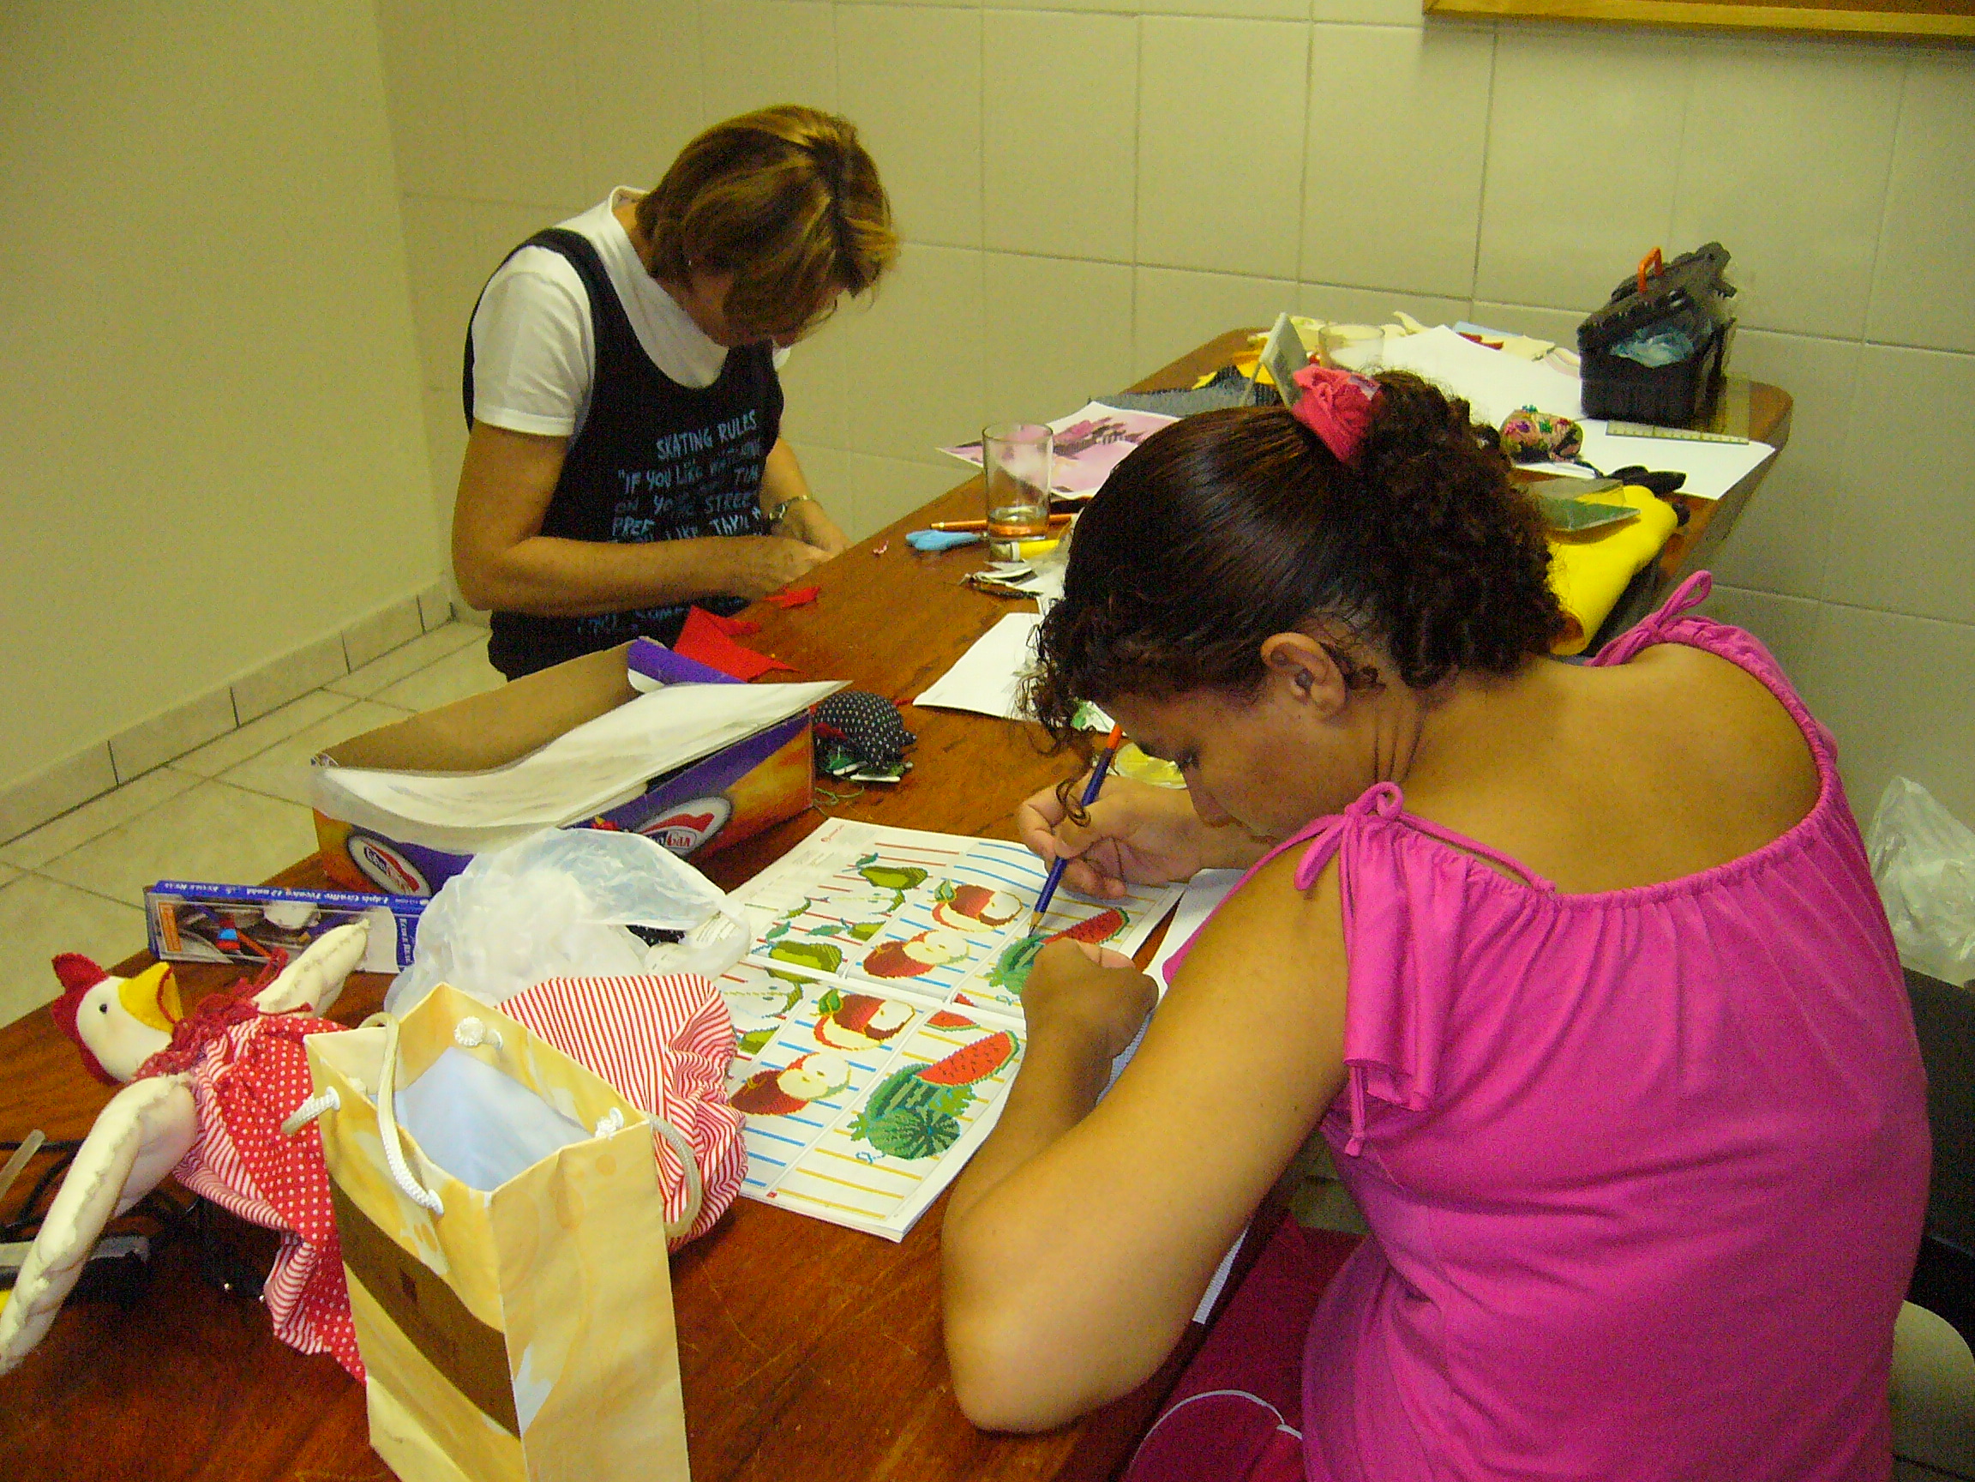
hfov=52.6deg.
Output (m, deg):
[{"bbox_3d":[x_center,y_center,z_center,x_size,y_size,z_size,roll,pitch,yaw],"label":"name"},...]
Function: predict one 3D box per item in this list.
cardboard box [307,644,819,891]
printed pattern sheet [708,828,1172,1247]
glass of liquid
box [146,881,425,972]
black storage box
[{"bbox_3d":[-0.301,0.030,1.442,0.216,0.074,0.283,22,34,39],"label":"cardboard box"},{"bbox_3d":[-0.079,0.158,1.245,0.270,0.010,0.400,11,28,23],"label":"printed pattern sheet"},{"bbox_3d":[0.031,-0.256,1.980,0.067,0.110,0.067,-1,26,0],"label":"glass of liquid"},{"bbox_3d":[-0.451,0.121,1.291,0.186,0.046,0.018,3,26,9],"label":"box"},{"bbox_3d":[0.777,-0.472,2.307,0.148,0.186,0.172,11,28,24],"label":"black storage box"}]

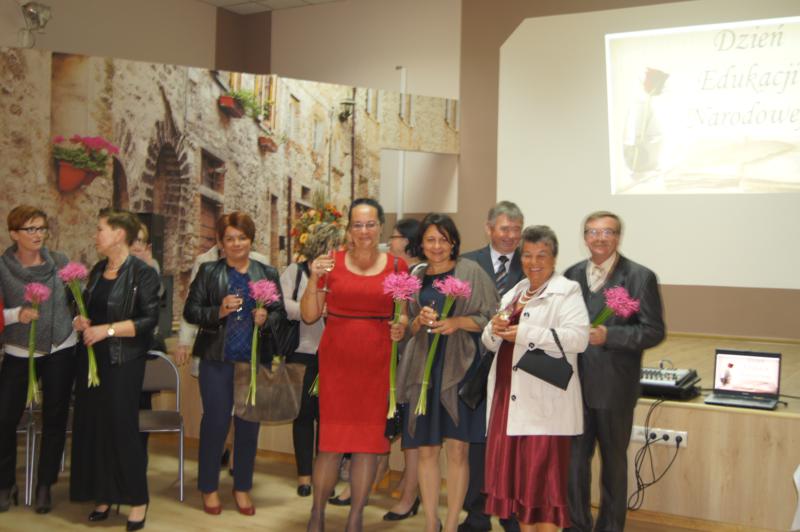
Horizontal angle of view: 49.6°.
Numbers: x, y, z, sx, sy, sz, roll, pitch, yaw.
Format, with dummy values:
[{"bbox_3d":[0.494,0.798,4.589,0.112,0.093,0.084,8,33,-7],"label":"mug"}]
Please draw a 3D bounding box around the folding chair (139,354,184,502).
[{"bbox_3d":[-1.553,0.981,5.353,0.440,0.830,0.480,1,1,-12],"label":"folding chair"}]

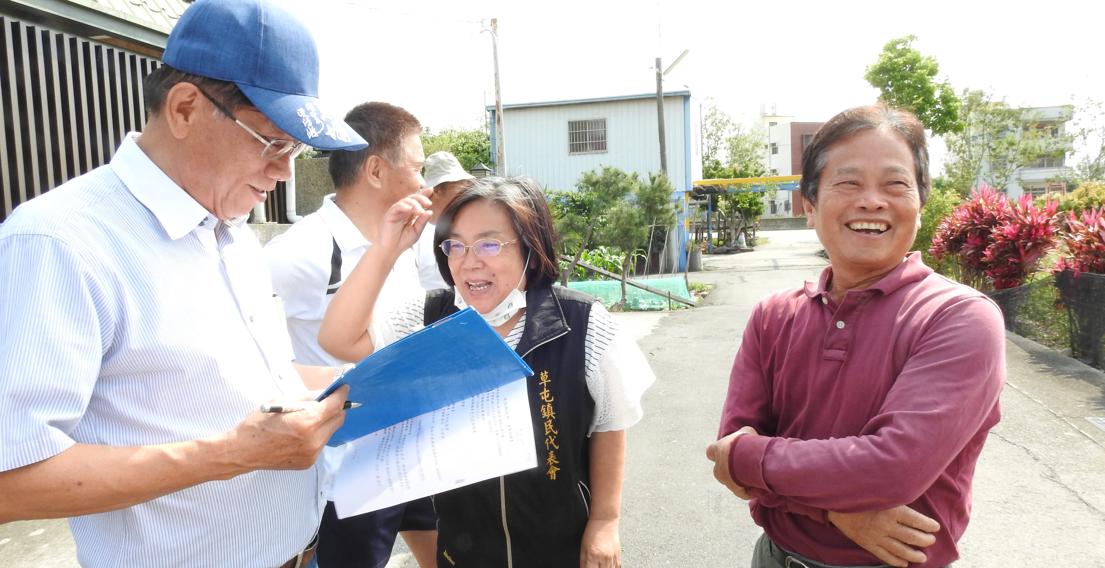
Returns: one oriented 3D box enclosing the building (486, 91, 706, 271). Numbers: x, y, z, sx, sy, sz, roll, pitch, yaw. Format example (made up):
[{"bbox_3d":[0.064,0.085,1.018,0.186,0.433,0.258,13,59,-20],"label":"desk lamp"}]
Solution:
[{"bbox_3d":[1.607,-3.006,24.341,5.876,5.059,4.400,-1,5,14],"label":"building"}]

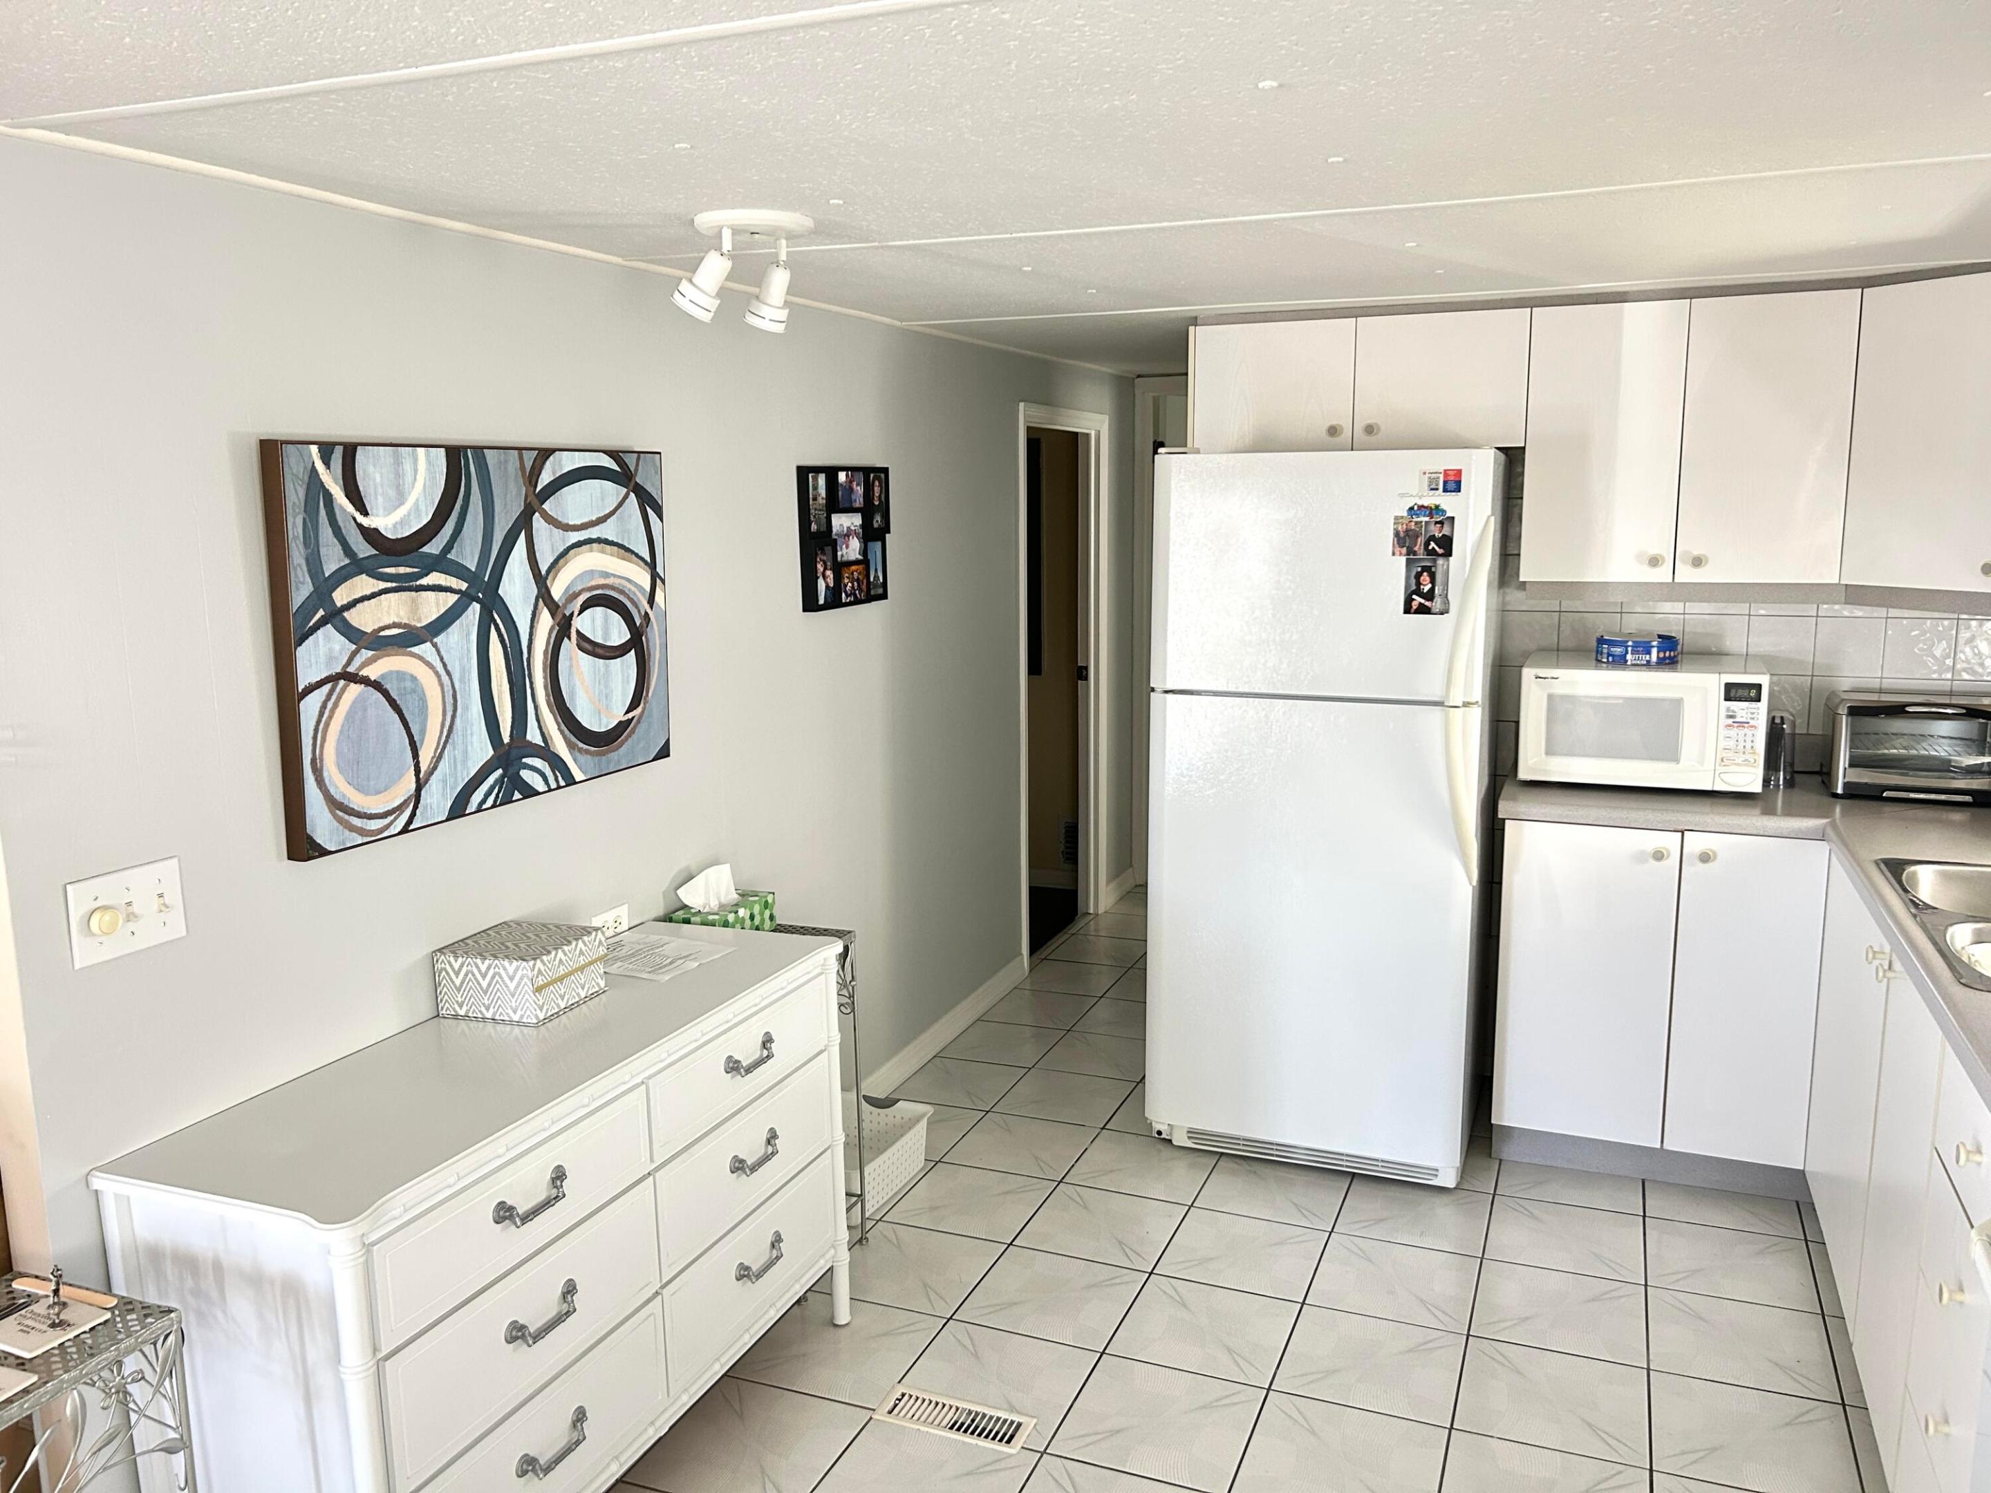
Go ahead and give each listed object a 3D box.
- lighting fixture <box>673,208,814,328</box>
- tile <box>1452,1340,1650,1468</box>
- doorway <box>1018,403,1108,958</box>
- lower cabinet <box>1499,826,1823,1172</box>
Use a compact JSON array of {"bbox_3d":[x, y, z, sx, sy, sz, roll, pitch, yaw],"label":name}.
[{"bbox_3d":[-0.405,-0.790,2.509,0.215,0.178,0.200,3,10,22],"label":"lighting fixture"},{"bbox_3d":[1.025,1.203,2.748,0.321,0.010,0.321,3,10,22],"label":"tile"},{"bbox_3d":[0.220,-0.226,5.379,0.115,1.924,0.868,3,11,22],"label":"doorway"},{"bbox_3d":[1.642,0.542,3.758,0.678,0.808,0.610,3,10,22],"label":"lower cabinet"}]

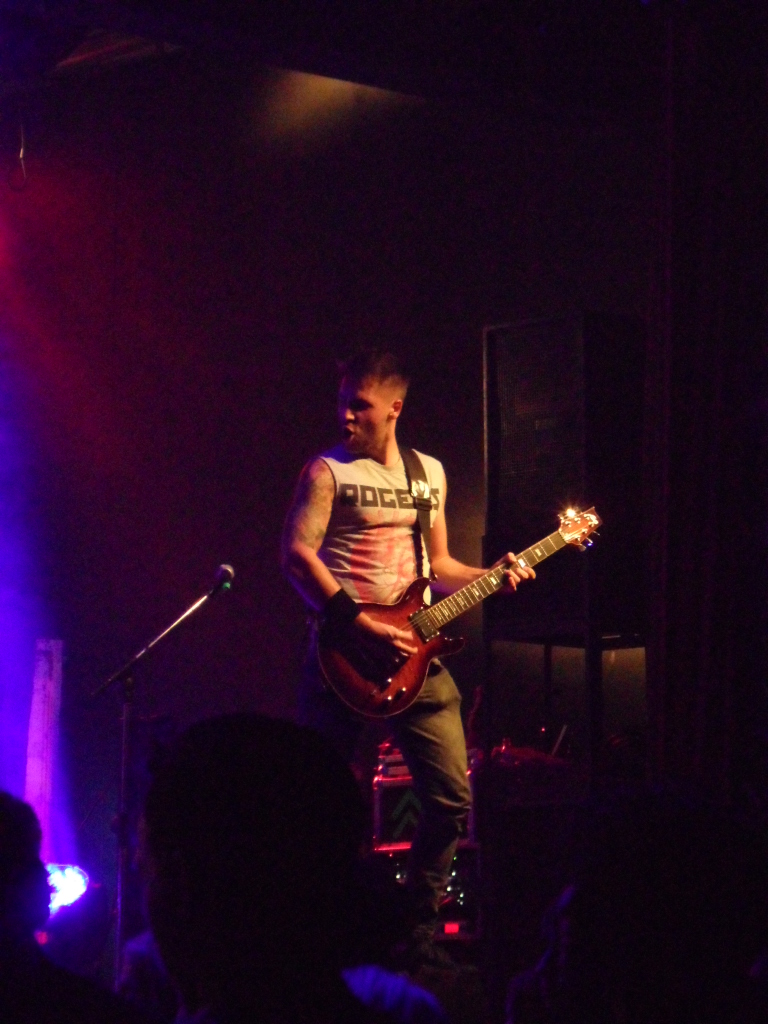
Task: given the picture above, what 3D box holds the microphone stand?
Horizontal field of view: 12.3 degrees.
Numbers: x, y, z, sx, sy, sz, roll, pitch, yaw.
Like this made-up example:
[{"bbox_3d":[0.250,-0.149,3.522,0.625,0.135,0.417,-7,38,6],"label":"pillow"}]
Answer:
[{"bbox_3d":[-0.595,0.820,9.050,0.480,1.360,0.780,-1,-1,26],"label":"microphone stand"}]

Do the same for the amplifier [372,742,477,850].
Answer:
[{"bbox_3d":[0.155,1.090,13.500,0.420,0.420,0.320,0,-1,-7],"label":"amplifier"}]

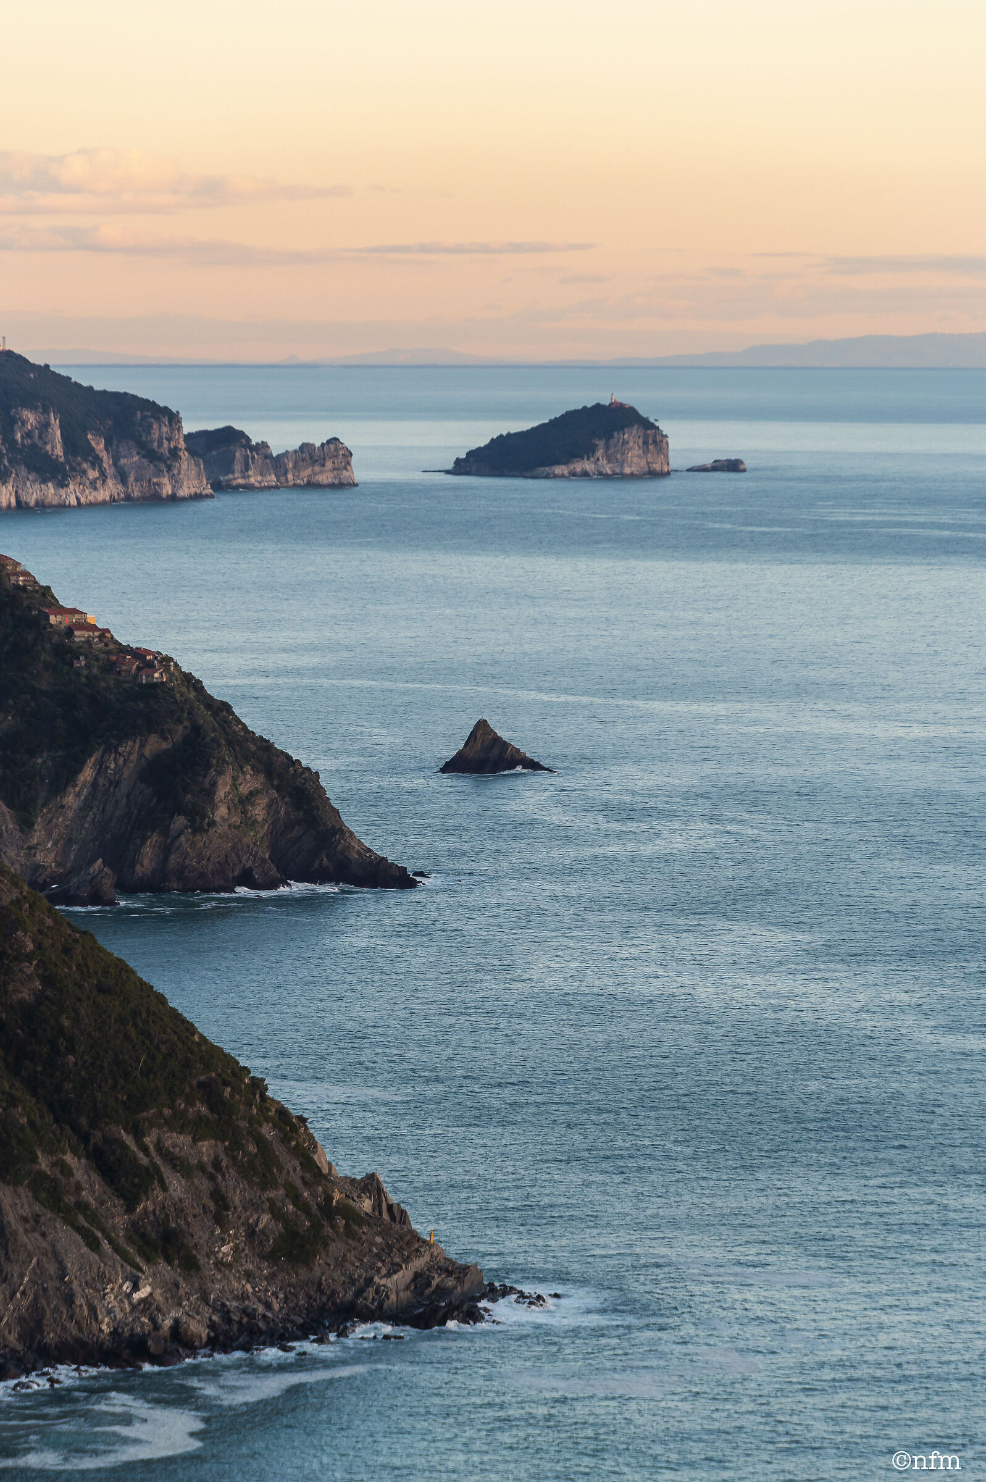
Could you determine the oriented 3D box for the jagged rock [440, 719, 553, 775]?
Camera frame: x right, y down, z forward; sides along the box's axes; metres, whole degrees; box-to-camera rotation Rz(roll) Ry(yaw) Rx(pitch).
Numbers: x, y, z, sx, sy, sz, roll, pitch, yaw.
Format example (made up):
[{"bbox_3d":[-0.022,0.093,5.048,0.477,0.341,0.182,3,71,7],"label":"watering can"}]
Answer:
[{"bbox_3d":[2.100,2.000,3850.000,59.000,28.000,35.000,0,3,0],"label":"jagged rock"}]

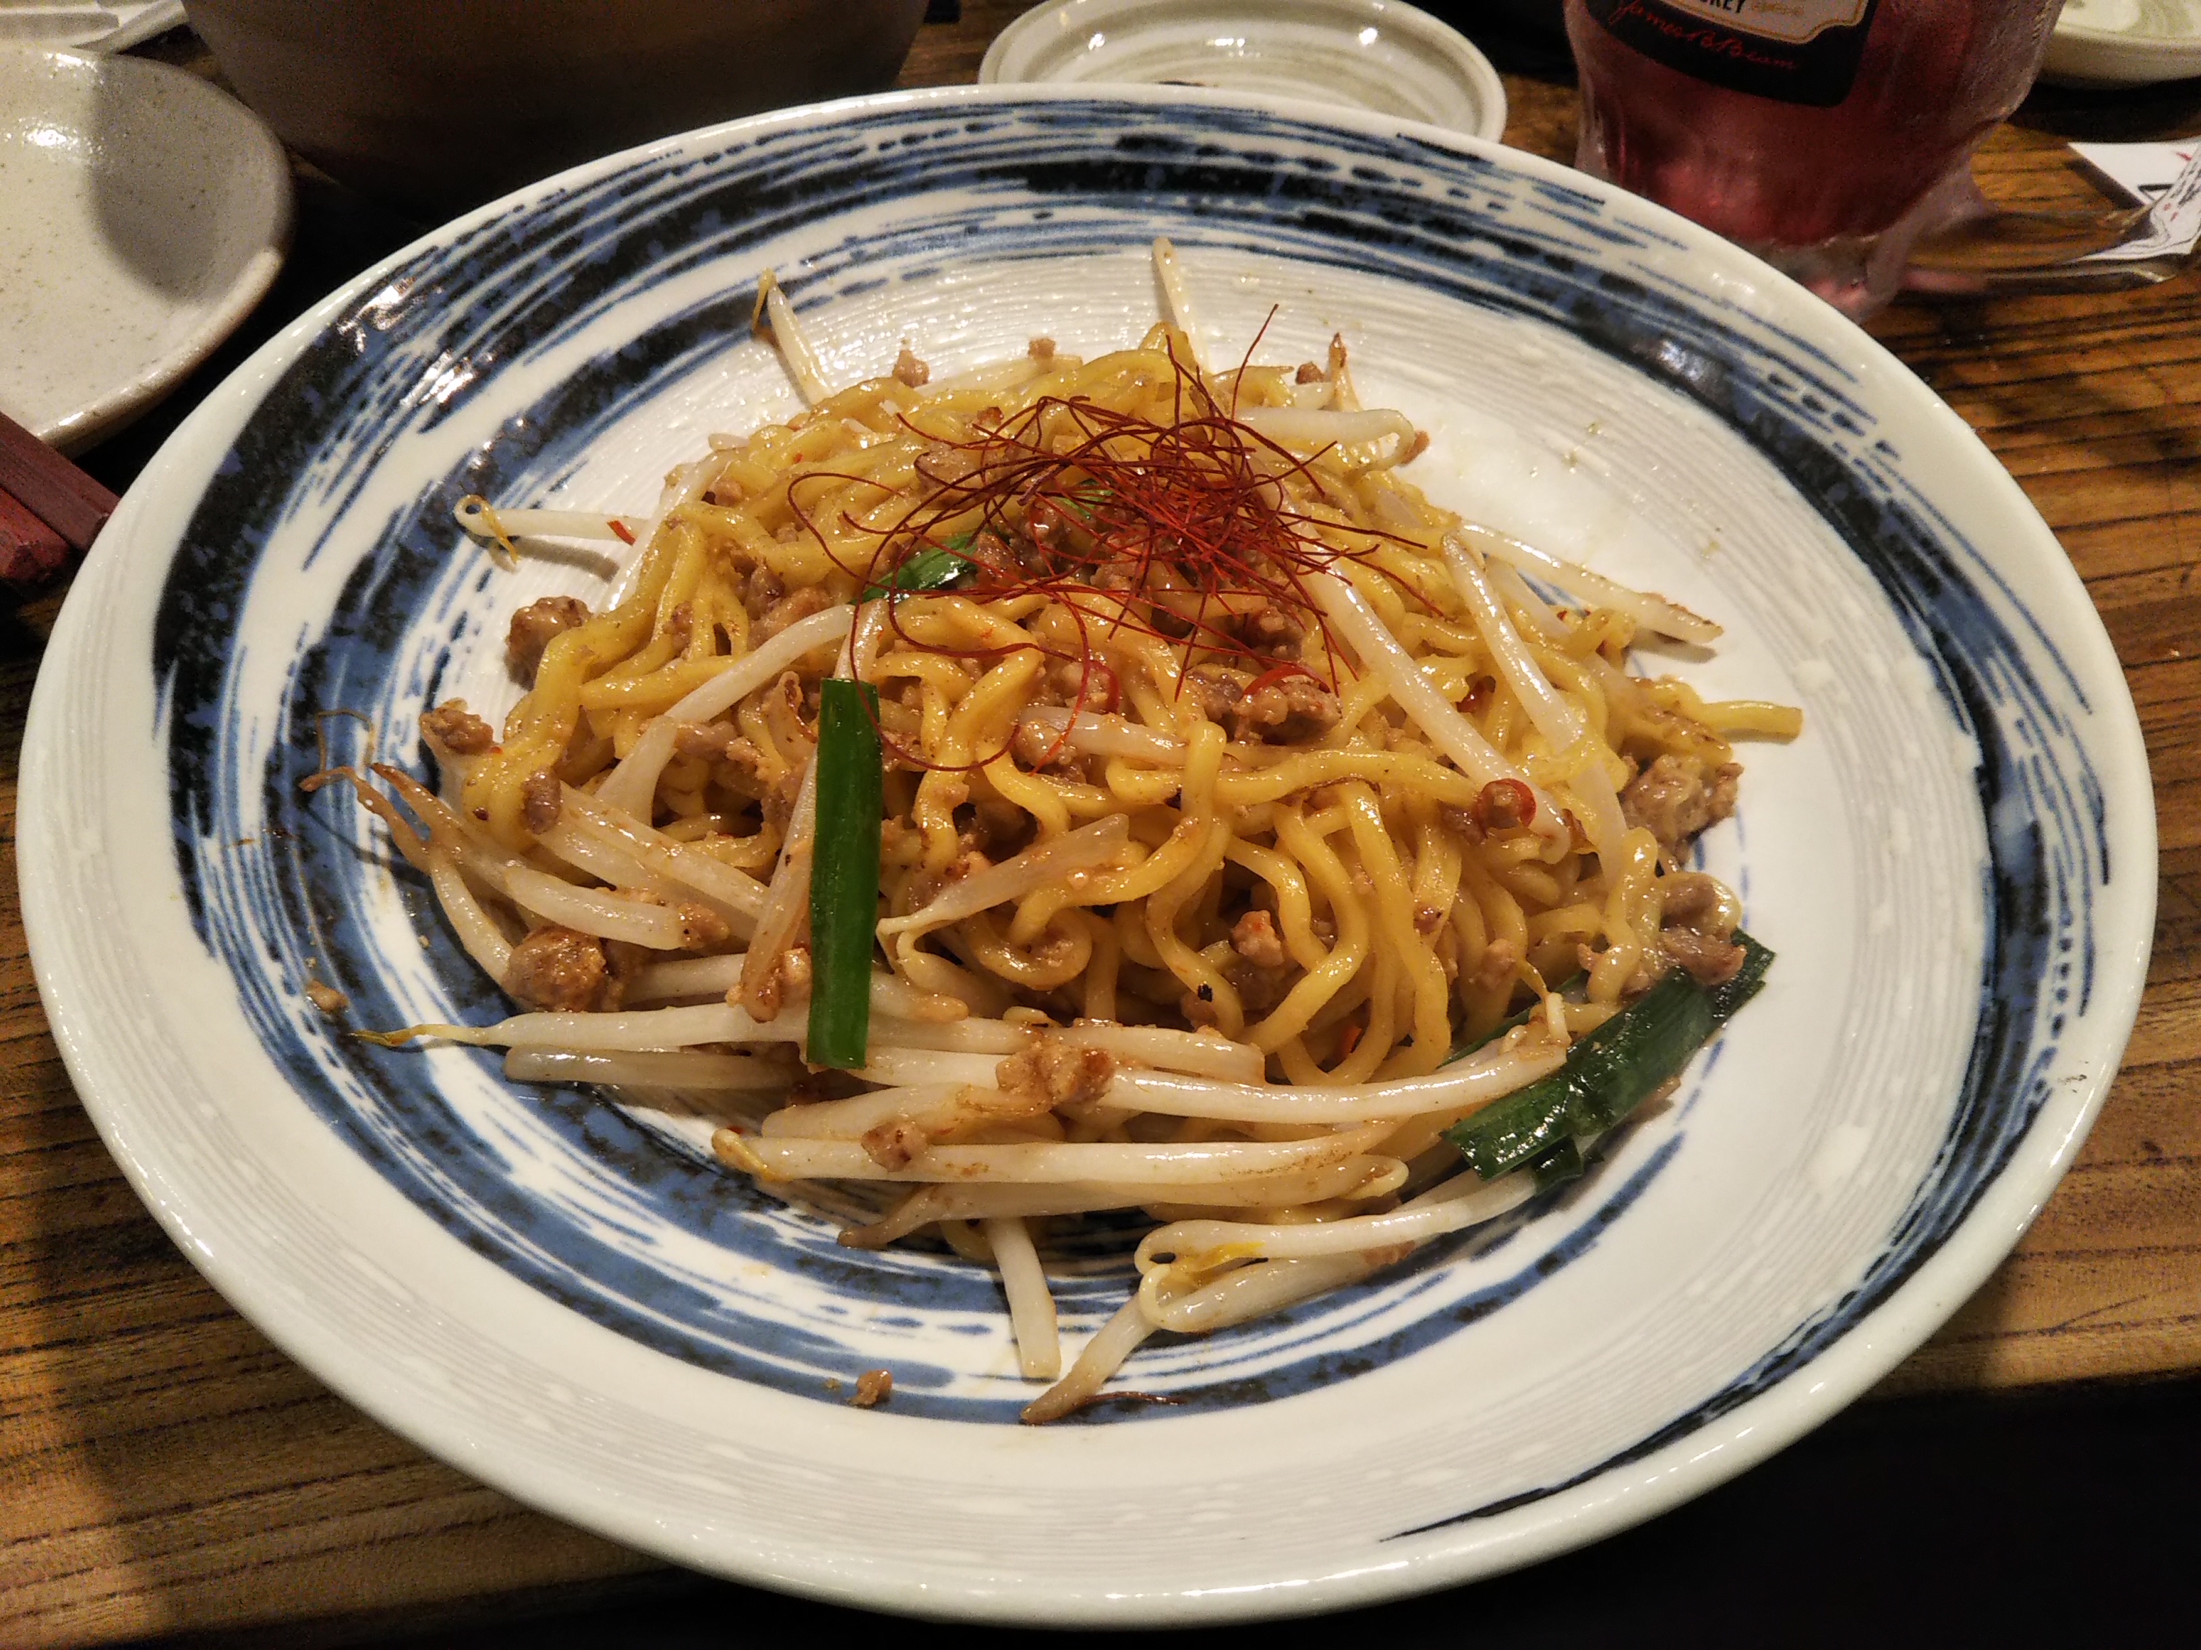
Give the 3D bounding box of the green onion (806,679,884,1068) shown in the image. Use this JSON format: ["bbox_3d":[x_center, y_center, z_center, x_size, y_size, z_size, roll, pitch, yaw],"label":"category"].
[{"bbox_3d":[-0.031,0.006,0.233,0.008,0.005,0.048,0,75,-4],"label":"green onion"}]

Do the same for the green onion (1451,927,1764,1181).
[{"bbox_3d":[0.063,0.029,0.237,0.050,0.007,0.011,-28,63,-26],"label":"green onion"}]

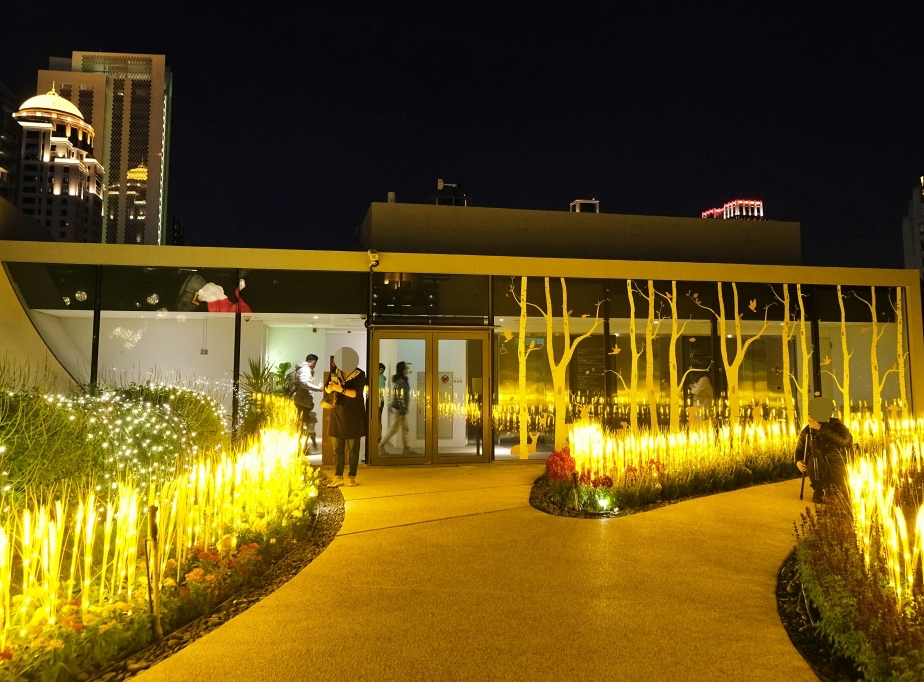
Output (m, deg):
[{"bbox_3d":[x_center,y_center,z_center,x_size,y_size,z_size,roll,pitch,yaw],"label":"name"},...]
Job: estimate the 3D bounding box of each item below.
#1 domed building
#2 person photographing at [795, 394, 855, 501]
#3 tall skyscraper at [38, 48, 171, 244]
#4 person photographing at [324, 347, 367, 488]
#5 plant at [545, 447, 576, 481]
[{"bbox_3d":[-138.368,-22.134,200.537,22.000,131.818,22.000,0,-5,-5],"label":"domed building"},{"bbox_3d":[3.774,1.115,6.224,0.460,1.055,0.560,4,-6,-42],"label":"person photographing"},{"bbox_3d":[-141.491,-35.200,236.573,44.000,163.862,19.000,0,-5,-5],"label":"tall skyscraper"},{"bbox_3d":[-1.379,0.897,7.131,0.480,1.630,0.420,-1,-5,14],"label":"person photographing"},{"bbox_3d":[1.072,1.334,6.500,0.350,0.390,0.350,0,-5,0],"label":"plant"}]

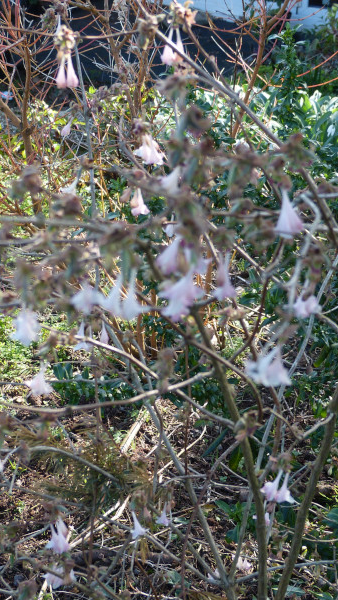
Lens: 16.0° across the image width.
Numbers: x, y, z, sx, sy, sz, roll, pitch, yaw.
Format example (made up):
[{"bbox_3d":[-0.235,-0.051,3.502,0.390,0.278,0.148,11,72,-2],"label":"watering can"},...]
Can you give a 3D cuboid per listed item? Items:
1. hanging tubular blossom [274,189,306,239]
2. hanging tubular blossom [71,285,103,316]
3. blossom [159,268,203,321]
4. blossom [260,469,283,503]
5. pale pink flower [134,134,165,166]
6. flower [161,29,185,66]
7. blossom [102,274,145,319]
[{"bbox_3d":[0.079,-0.056,0.780,0.021,0.028,0.019,0,22,0],"label":"hanging tubular blossom"},{"bbox_3d":[-0.050,-0.003,0.730,0.020,0.018,0.019,0,22,0],"label":"hanging tubular blossom"},{"bbox_3d":[0.011,-0.005,0.700,0.027,0.026,0.022,14,21,-6],"label":"blossom"},{"bbox_3d":[0.082,0.142,0.930,0.016,0.024,0.018,19,21,-7],"label":"blossom"},{"bbox_3d":[-0.015,-0.118,0.940,0.025,0.022,0.021,0,22,0],"label":"pale pink flower"},{"bbox_3d":[0.004,-0.200,0.950,0.019,0.028,0.017,0,22,0],"label":"flower"},{"bbox_3d":[-0.027,-0.003,0.720,0.027,0.026,0.019,0,22,0],"label":"blossom"}]

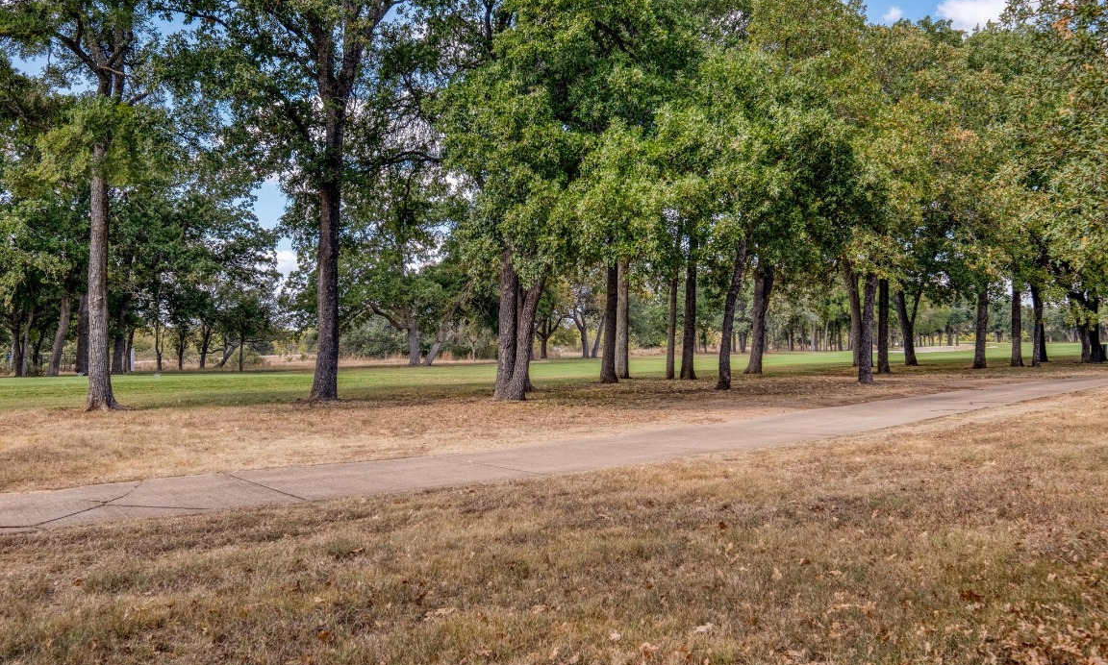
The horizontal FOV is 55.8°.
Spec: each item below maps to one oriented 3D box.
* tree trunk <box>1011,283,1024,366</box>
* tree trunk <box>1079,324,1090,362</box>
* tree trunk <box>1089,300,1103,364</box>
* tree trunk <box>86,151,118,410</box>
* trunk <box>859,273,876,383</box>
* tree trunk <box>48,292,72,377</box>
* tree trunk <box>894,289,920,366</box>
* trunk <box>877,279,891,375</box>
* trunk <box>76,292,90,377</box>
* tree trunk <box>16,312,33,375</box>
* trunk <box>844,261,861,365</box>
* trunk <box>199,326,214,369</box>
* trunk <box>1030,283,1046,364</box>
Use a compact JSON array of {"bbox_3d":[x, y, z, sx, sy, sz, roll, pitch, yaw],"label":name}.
[{"bbox_3d":[20.138,-0.356,45.500,0.539,3.764,0.474,0,0,0],"label":"tree trunk"},{"bbox_3d":[25.901,0.492,51.000,0.518,1.875,0.455,0,0,0],"label":"tree trunk"},{"bbox_3d":[28.080,-0.075,54.211,0.698,3.389,0.550,0,0,0],"label":"tree trunk"},{"bbox_3d":[-9.298,-1.077,21.500,0.591,5.336,0.520,0,0,0],"label":"tree trunk"},{"bbox_3d":[9.725,-0.125,32.504,0.538,3.424,0.460,0,0,0],"label":"trunk"},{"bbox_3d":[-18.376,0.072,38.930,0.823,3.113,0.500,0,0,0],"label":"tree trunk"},{"bbox_3d":[16.964,-0.249,50.217,1.200,3.702,0.600,0,0,0],"label":"tree trunk"},{"bbox_3d":[12.857,-0.225,40.720,0.487,3.706,0.480,0,0,0],"label":"trunk"},{"bbox_3d":[-18.368,0.037,40.740,0.524,3.183,0.520,0,0,0],"label":"trunk"},{"bbox_3d":[-19.570,0.432,38.670,0.604,2.393,0.500,0,0,0],"label":"tree trunk"},{"bbox_3d":[13.172,-0.830,46.300,0.705,4.596,0.620,0,0,0],"label":"trunk"},{"bbox_3d":[-15.707,0.652,47.270,0.608,1.955,0.450,0,0,0],"label":"trunk"},{"bbox_3d":[23.030,-0.377,49.760,0.823,3.957,0.550,0,0,0],"label":"trunk"}]

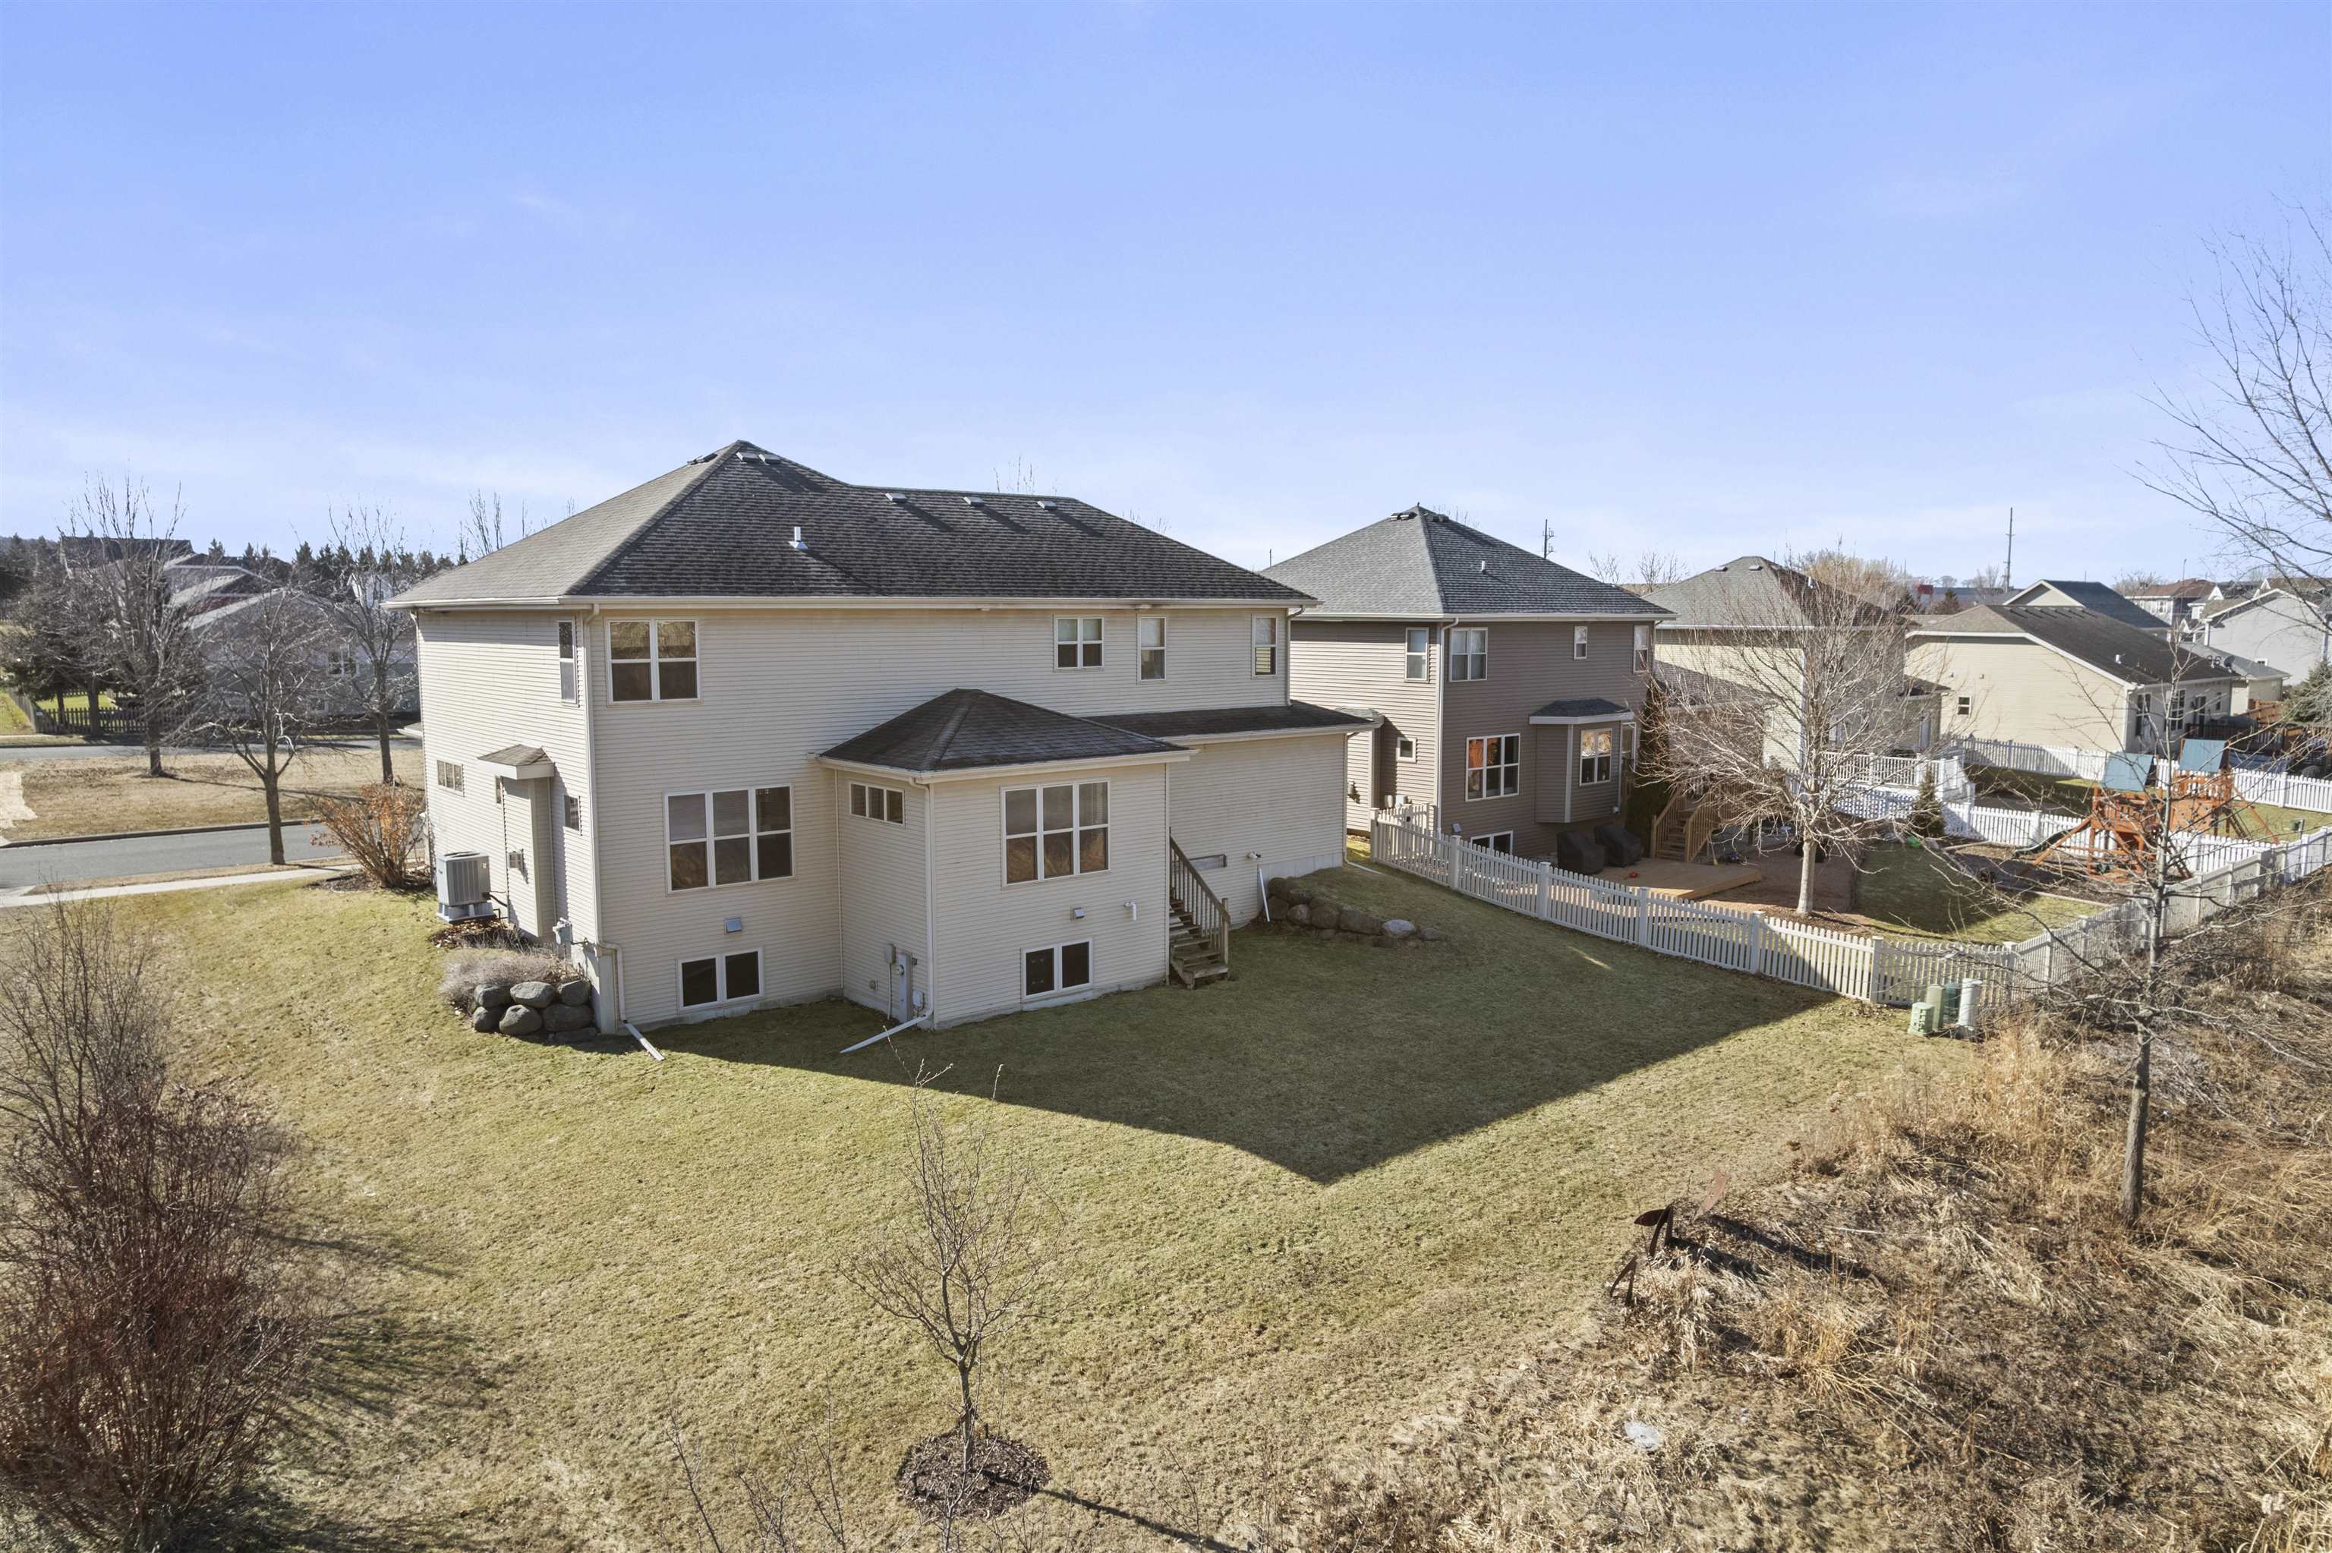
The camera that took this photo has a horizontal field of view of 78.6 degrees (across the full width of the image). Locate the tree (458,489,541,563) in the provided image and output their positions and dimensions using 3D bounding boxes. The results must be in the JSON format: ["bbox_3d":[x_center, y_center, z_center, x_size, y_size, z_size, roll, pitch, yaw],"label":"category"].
[{"bbox_3d":[-24.475,-5.196,52.358,5.000,10.540,5.000,-6,8,-40],"label":"tree"}]

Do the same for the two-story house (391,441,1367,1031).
[{"bbox_3d":[-5.365,-1.801,30.376,18.000,10.100,15.560,-6,8,-40],"label":"two-story house"}]

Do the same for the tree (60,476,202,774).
[{"bbox_3d":[-39.103,-5.629,53.781,5.700,11.190,5.700,-6,8,-40],"label":"tree"}]

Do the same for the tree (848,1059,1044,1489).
[{"bbox_3d":[-1.737,3.864,11.088,1.600,3.300,1.600,0,6,0],"label":"tree"}]

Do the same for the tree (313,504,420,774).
[{"bbox_3d":[-28.451,-4.728,50.847,4.700,9.980,4.700,-6,8,-40],"label":"tree"}]

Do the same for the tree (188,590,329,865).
[{"bbox_3d":[-22.483,-1.194,35.301,3.700,6.815,3.700,-6,8,-40],"label":"tree"}]

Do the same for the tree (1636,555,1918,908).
[{"bbox_3d":[13.455,-0.896,31.358,6.100,8.030,6.100,-6,8,-40],"label":"tree"}]

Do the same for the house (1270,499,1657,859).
[{"bbox_3d":[6.754,-3.185,42.216,11.000,9.290,13.400,-6,8,-40],"label":"house"}]

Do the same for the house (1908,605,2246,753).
[{"bbox_3d":[42.752,-5.142,71.165,16.600,6.680,14.400,-6,8,-40],"label":"house"}]

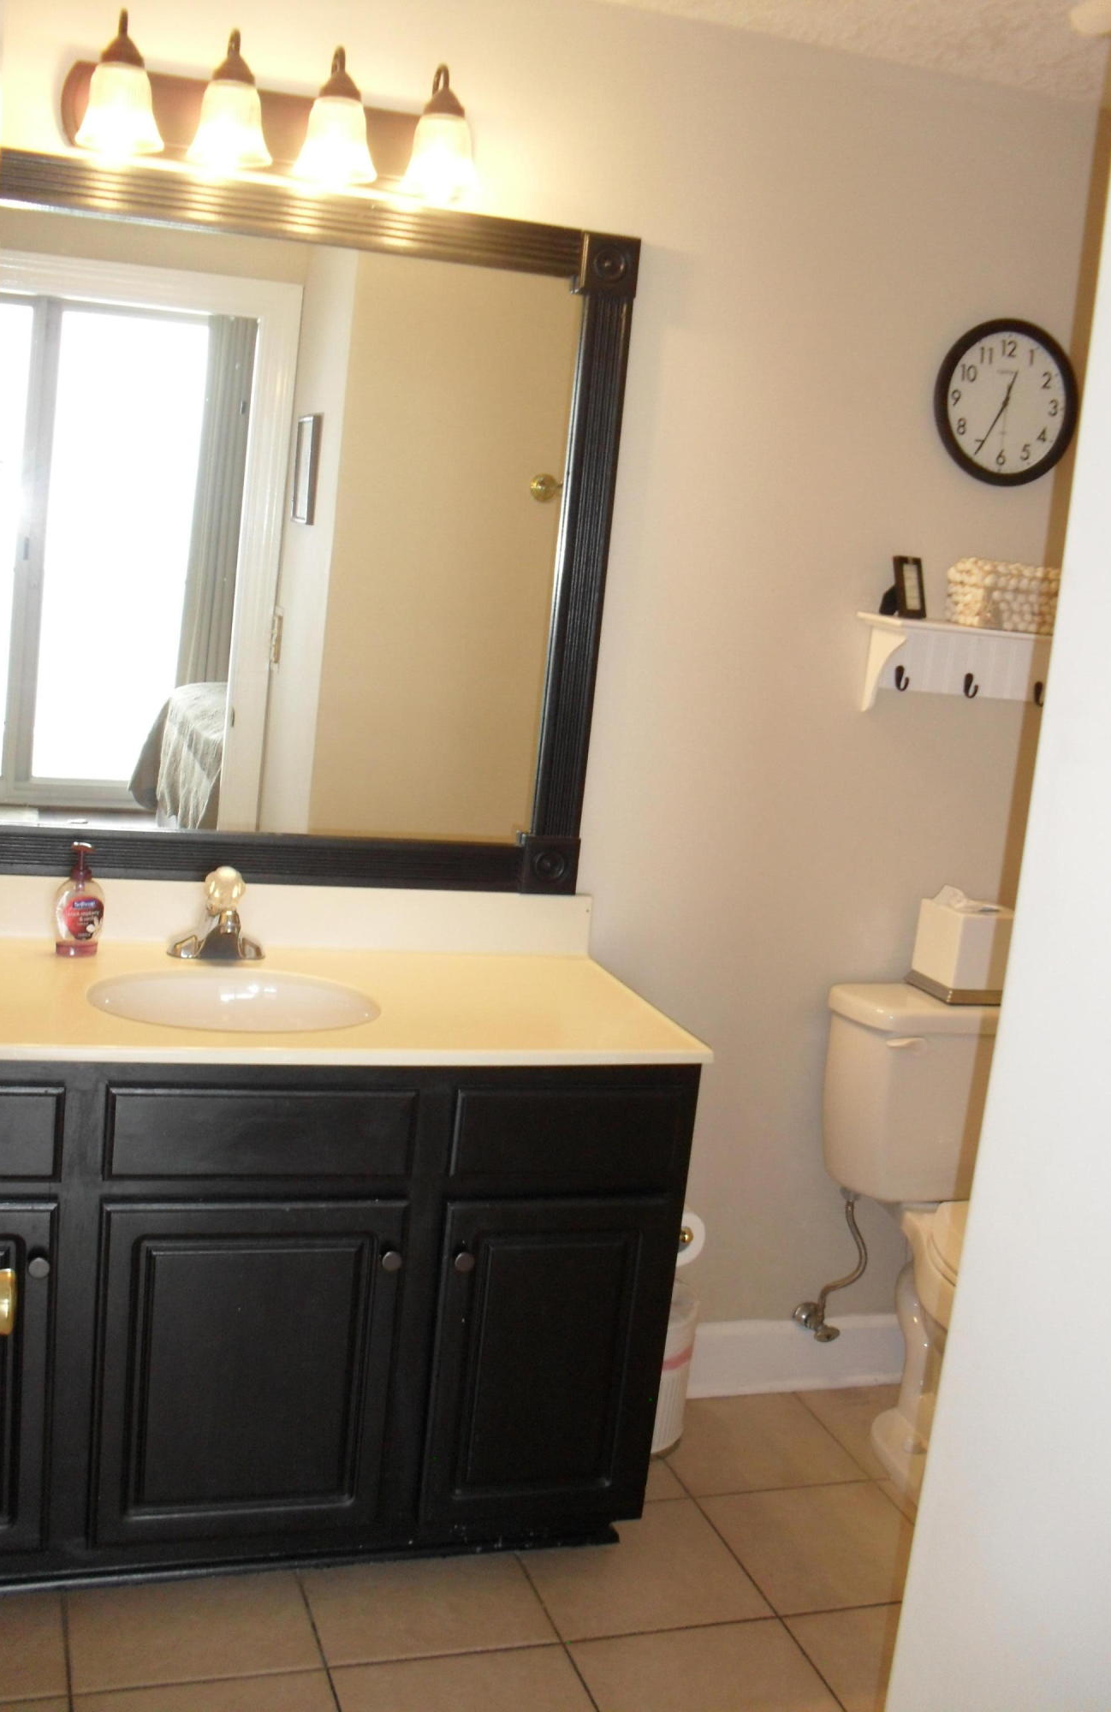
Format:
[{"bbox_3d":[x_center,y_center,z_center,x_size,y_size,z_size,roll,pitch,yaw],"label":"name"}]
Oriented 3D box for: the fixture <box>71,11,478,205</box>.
[{"bbox_3d":[-0.379,-1.045,2.420,0.597,0.190,0.180,2,10,-18],"label":"fixture"}]

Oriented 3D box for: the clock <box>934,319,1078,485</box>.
[{"bbox_3d":[0.756,-0.766,2.922,0.281,0.281,0.040,2,11,-18],"label":"clock"}]

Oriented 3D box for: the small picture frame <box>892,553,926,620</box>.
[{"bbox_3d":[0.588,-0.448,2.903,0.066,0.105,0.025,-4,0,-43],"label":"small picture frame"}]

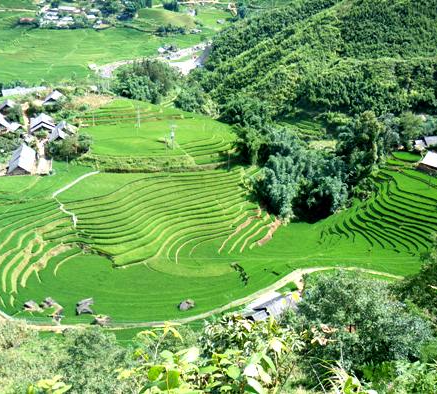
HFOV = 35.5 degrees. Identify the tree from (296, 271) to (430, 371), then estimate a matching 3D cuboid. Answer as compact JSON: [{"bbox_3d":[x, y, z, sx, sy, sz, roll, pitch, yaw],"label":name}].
[{"bbox_3d":[11.860,10.190,55.850,11.500,8.300,10.500,7,25,11],"label":"tree"}]

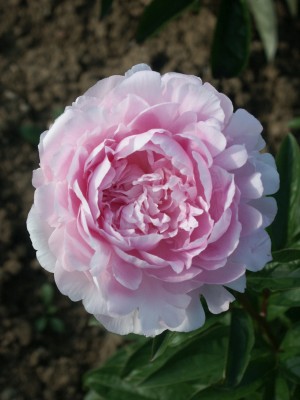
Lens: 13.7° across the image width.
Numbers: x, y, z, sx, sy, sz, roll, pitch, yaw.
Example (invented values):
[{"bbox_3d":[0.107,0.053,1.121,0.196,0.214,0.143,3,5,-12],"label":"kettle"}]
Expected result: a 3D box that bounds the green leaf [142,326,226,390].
[{"bbox_3d":[0.025,0.103,0.825,0.084,0.017,0.036,-33,70,-5],"label":"green leaf"}]

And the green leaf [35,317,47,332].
[{"bbox_3d":[-0.095,0.108,1.078,0.011,0.005,0.016,28,71,11],"label":"green leaf"}]

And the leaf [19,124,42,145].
[{"bbox_3d":[-0.113,-0.062,1.192,0.024,0.006,0.018,18,69,7],"label":"leaf"}]

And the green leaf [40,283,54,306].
[{"bbox_3d":[-0.090,0.083,1.095,0.013,0.005,0.024,-5,68,-2],"label":"green leaf"}]

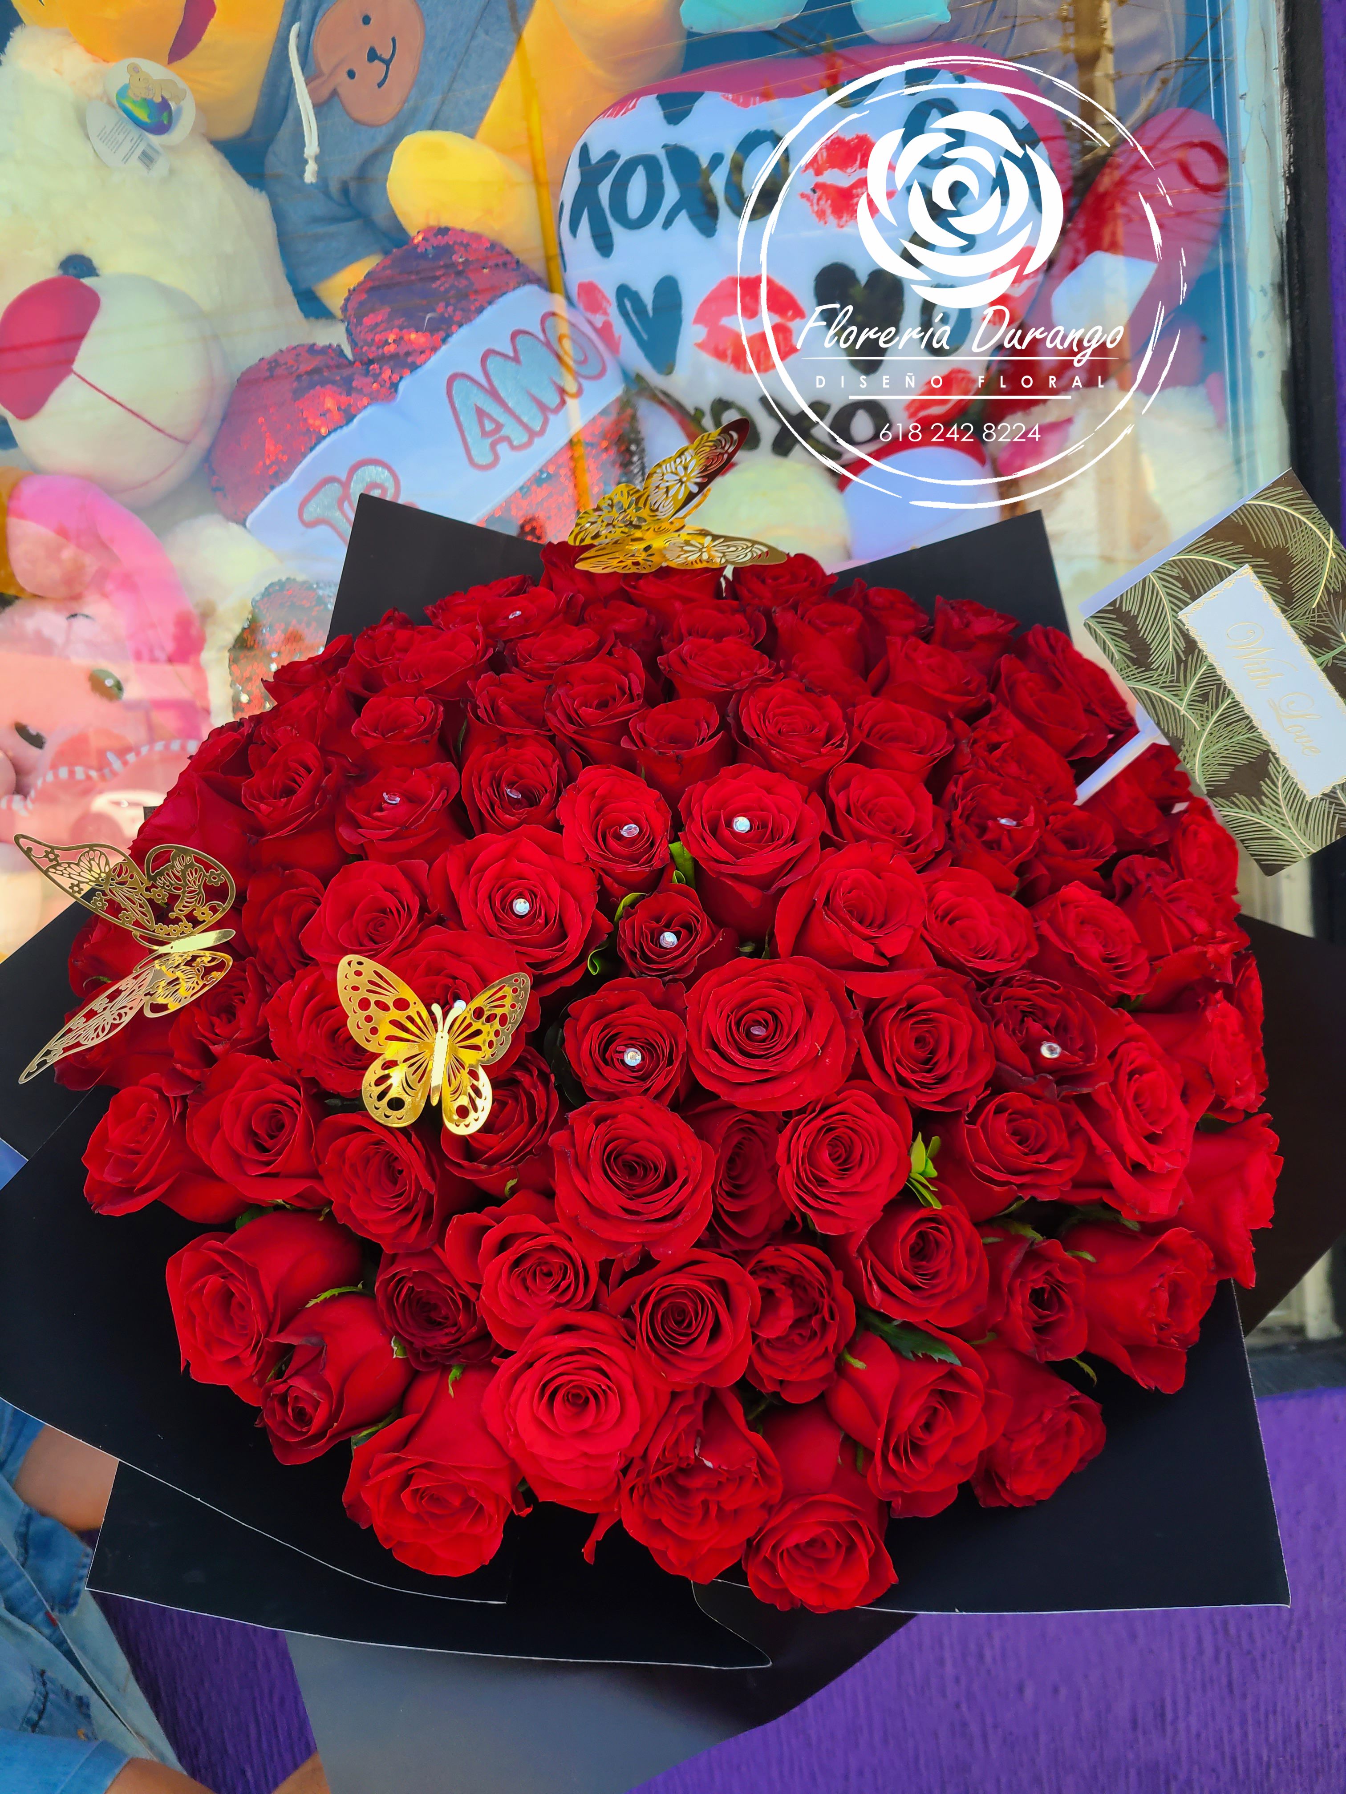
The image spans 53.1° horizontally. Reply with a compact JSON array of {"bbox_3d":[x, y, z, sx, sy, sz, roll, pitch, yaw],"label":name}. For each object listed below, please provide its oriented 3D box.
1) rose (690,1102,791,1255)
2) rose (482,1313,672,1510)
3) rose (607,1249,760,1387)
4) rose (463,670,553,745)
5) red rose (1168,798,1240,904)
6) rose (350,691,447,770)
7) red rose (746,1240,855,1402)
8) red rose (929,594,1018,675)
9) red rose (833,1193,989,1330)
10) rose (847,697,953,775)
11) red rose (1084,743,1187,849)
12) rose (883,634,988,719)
[{"bbox_3d":[0.030,0.120,0.573,0.055,0.055,0.050,-6,-17,3],"label":"rose"},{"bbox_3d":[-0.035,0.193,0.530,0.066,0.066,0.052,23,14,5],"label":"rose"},{"bbox_3d":[0.004,0.156,0.500,0.053,0.053,0.050,0,-24,-4],"label":"rose"},{"bbox_3d":[-0.087,-0.092,0.733,0.053,0.047,0.053,-5,44,7],"label":"rose"},{"bbox_3d":[0.277,-0.023,0.712,0.049,0.049,0.048,0,-25,-41],"label":"red rose"},{"bbox_3d":[-0.146,-0.078,0.725,0.052,0.050,0.052,4,41,0],"label":"rose"},{"bbox_3d":[0.049,0.173,0.562,0.053,0.062,0.054,-6,-4,0],"label":"red rose"},{"bbox_3d":[0.184,-0.160,0.831,0.056,0.052,0.056,-13,50,-25],"label":"red rose"},{"bbox_3d":[0.094,0.147,0.543,0.055,0.055,0.048,0,-6,-12],"label":"red rose"},{"bbox_3d":[0.116,-0.072,0.693,0.055,0.047,0.055,-12,49,-19],"label":"rose"},{"bbox_3d":[0.234,-0.048,0.697,0.052,0.052,0.048,0,-37,-38],"label":"red rose"},{"bbox_3d":[0.140,-0.108,0.735,0.058,0.052,0.058,15,51,0],"label":"rose"}]

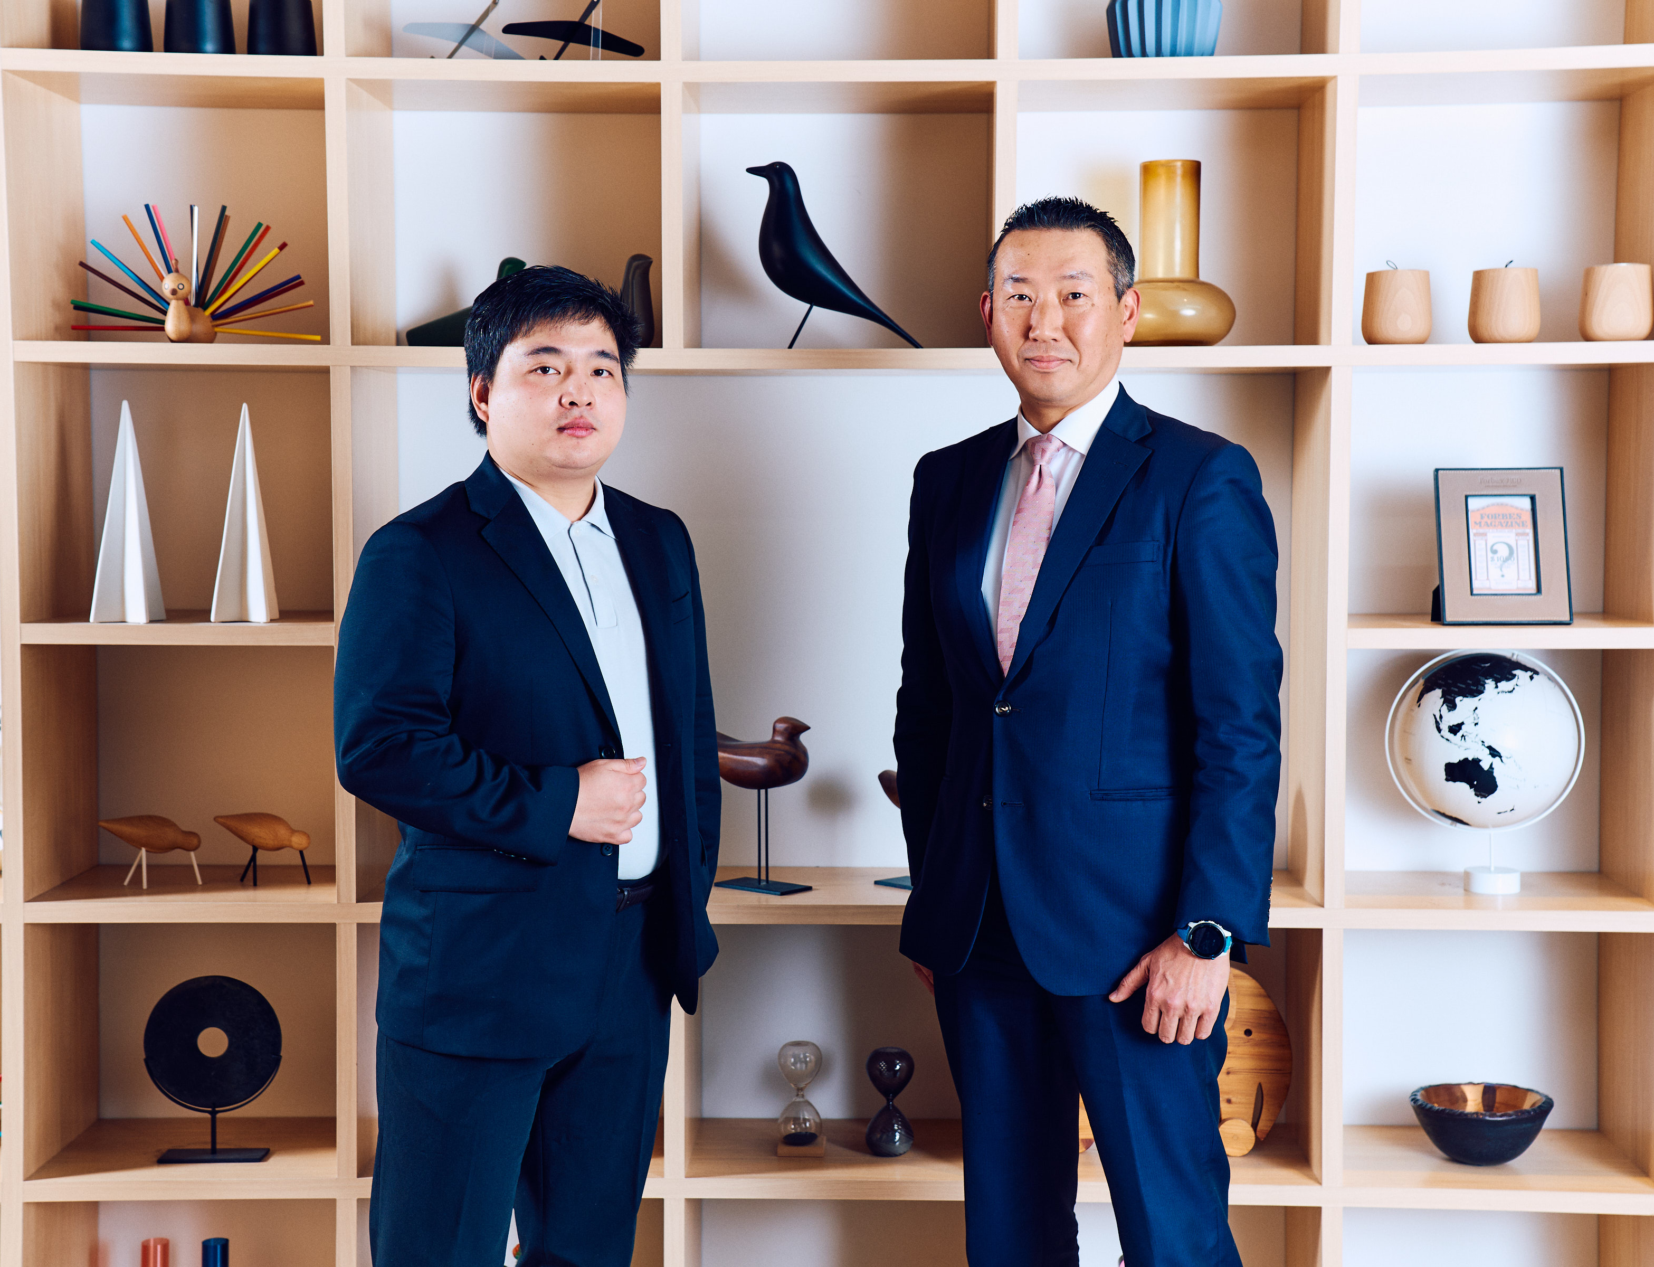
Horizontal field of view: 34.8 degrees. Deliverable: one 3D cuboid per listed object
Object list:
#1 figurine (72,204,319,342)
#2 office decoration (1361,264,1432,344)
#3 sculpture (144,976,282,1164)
[{"bbox_3d":[-0.954,-0.541,3.998,0.372,0.216,0.133,1,4,7],"label":"figurine"},{"bbox_3d":[0.845,-0.482,3.910,0.103,0.118,0.103,0,4,1],"label":"office decoration"},{"bbox_3d":[-0.921,0.651,3.970,0.200,0.272,0.063,0,4,1],"label":"sculpture"}]

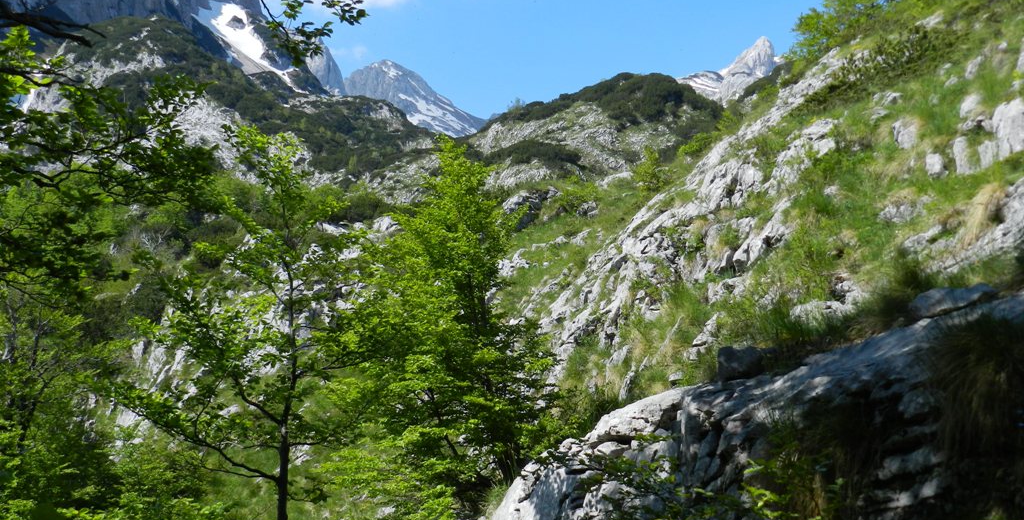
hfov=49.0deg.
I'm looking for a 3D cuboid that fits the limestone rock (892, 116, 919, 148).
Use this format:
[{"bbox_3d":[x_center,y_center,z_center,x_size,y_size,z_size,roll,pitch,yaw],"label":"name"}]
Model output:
[{"bbox_3d":[6.001,-1.940,17.100,0.420,0.480,0.380,-3,-8,19],"label":"limestone rock"}]

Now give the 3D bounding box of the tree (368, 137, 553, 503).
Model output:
[{"bbox_3d":[-0.654,0.741,14.000,2.300,4.600,2.300,0,-8,0],"label":"tree"}]

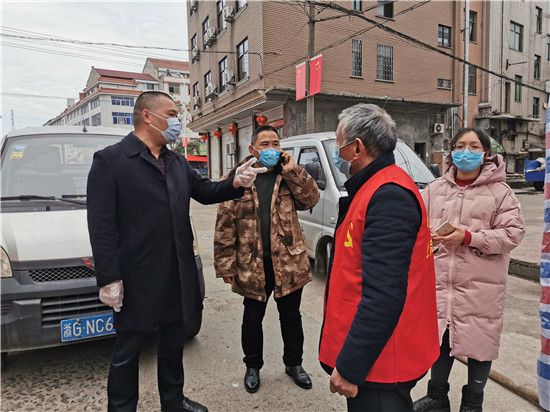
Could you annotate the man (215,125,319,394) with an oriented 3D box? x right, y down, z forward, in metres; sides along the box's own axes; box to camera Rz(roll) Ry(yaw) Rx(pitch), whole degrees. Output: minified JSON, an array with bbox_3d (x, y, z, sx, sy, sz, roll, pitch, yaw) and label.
[{"bbox_3d":[-0.056,0.330,2.780,0.640,1.690,0.450,-1,5,-8],"label":"man"}]

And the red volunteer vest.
[{"bbox_3d":[0.347,0.205,1.484,0.370,0.710,0.450,-1,5,-3],"label":"red volunteer vest"}]

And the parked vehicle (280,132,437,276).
[{"bbox_3d":[0.949,-0.133,6.766,1.620,1.880,3.850,-3,5,-20],"label":"parked vehicle"}]

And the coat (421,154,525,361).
[{"bbox_3d":[1.069,0.299,2.407,0.580,1.140,0.420,3,6,35],"label":"coat"}]

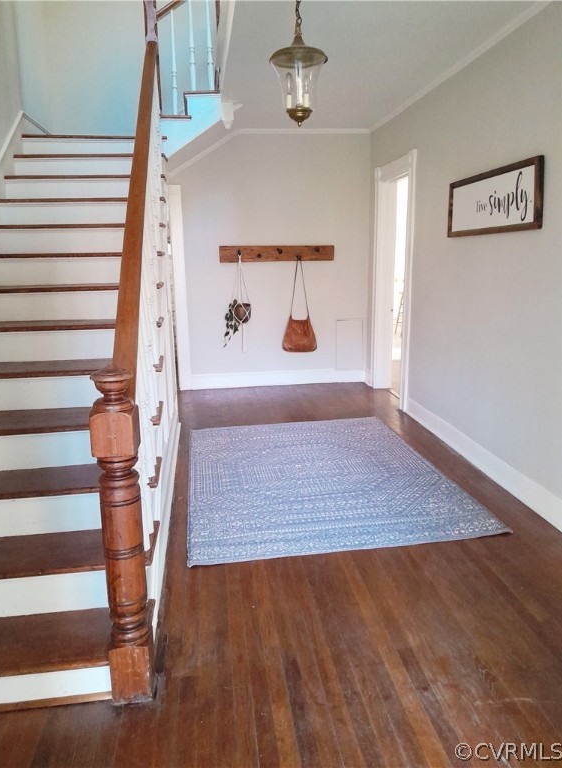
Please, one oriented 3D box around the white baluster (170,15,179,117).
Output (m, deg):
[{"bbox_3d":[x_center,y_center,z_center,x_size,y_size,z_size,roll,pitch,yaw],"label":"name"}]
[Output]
[{"bbox_3d":[-0.818,-2.467,4.443,0.034,0.736,0.034,-3,13,-7],"label":"white baluster"}]

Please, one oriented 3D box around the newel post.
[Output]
[{"bbox_3d":[-0.488,0.470,1.783,0.122,1.071,0.122,-3,13,-7],"label":"newel post"}]

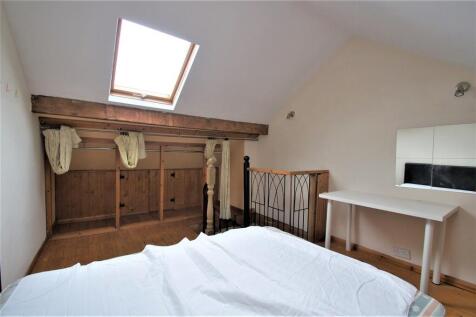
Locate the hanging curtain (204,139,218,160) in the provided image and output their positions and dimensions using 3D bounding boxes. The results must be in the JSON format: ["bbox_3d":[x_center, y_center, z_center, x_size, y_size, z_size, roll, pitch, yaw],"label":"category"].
[{"bbox_3d":[-0.465,-0.150,3.505,0.270,0.420,0.160,0,1,-36],"label":"hanging curtain"}]

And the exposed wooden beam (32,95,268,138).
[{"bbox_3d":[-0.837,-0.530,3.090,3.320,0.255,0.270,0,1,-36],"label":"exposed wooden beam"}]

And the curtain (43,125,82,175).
[{"bbox_3d":[-2.045,-0.111,2.329,0.350,0.585,0.180,0,1,-36],"label":"curtain"}]

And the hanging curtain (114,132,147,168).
[{"bbox_3d":[-1.478,-0.116,2.747,0.380,0.505,0.180,0,1,-36],"label":"hanging curtain"}]

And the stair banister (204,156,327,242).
[{"bbox_3d":[0.431,0.563,2.871,1.454,1.161,1.101,0,1,-35],"label":"stair banister"}]

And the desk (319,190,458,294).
[{"bbox_3d":[1.472,0.804,2.071,0.590,0.735,1.000,0,1,-36],"label":"desk"}]

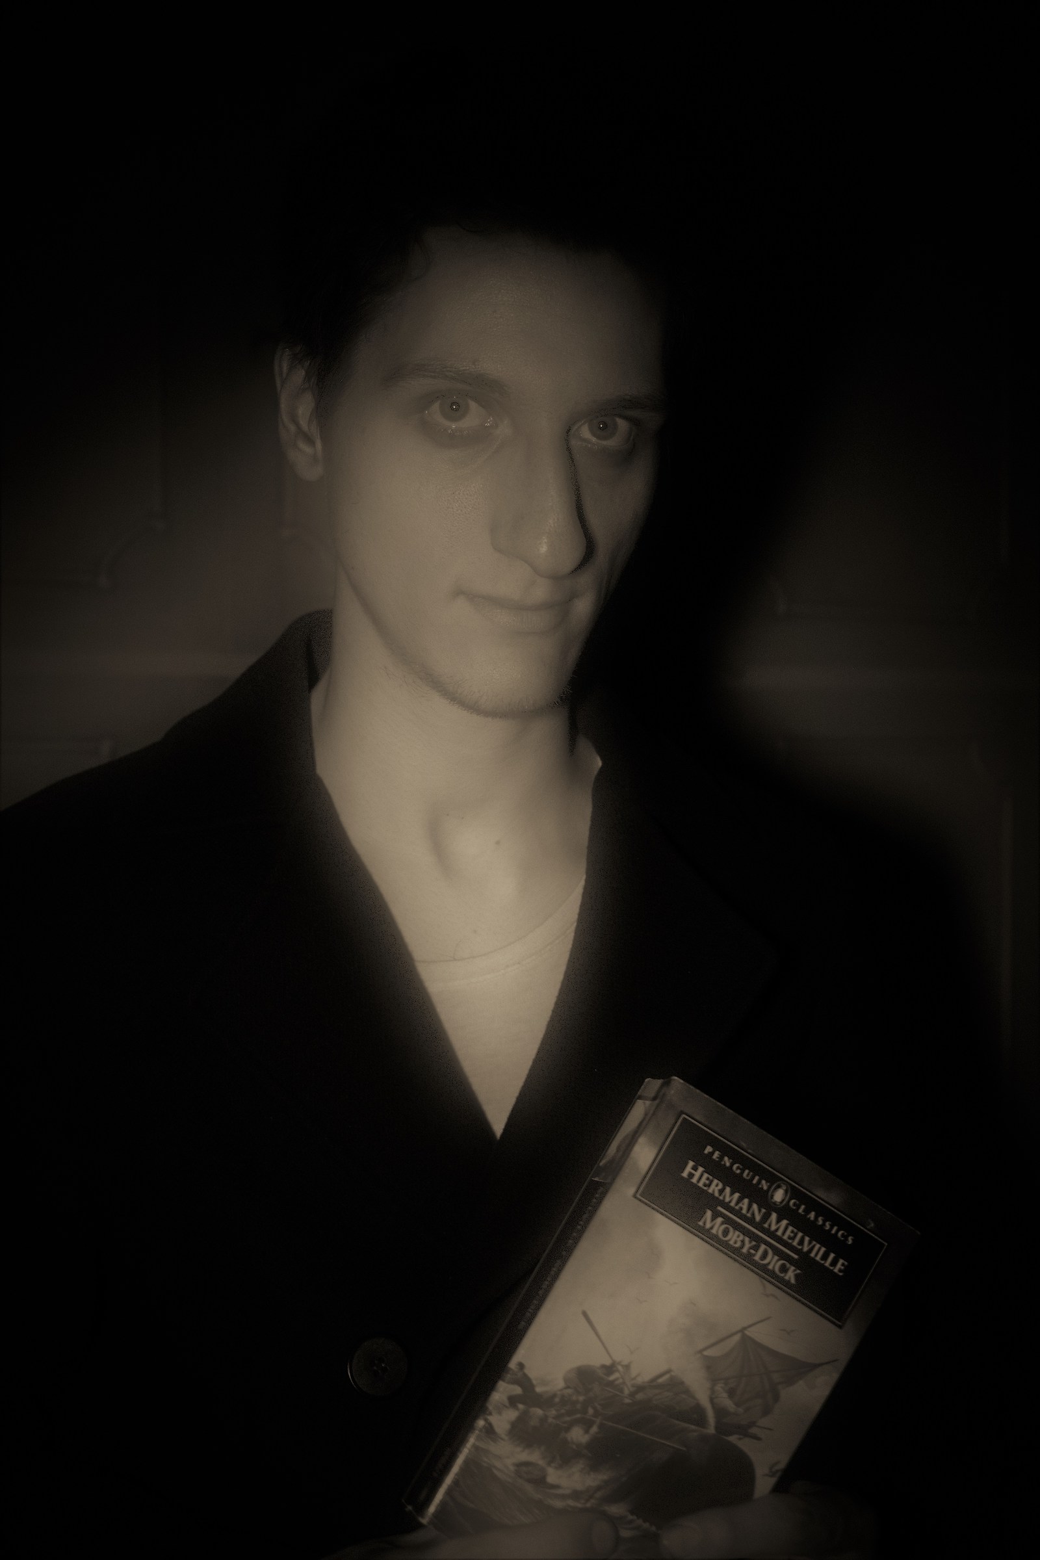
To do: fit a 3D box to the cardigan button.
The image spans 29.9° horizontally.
[{"bbox_3d":[-0.061,0.251,0.835,0.025,0.025,0.004,0,-7,-16],"label":"cardigan button"}]

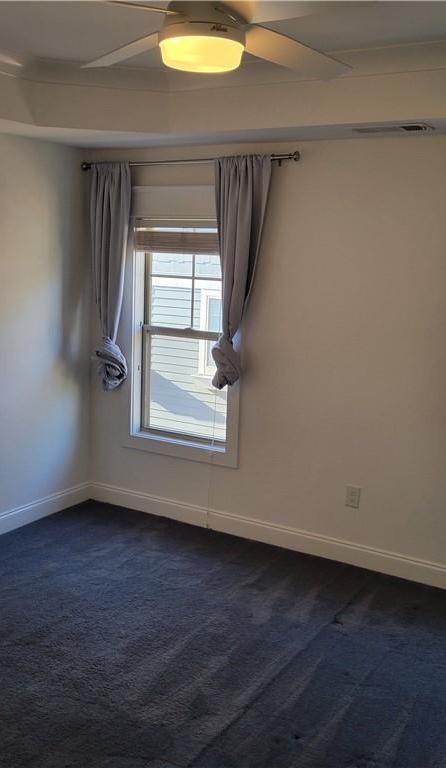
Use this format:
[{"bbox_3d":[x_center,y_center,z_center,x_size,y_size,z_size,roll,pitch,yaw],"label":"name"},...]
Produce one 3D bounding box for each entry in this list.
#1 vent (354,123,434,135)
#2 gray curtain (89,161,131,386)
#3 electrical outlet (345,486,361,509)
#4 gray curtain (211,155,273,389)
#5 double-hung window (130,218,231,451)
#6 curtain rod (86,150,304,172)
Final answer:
[{"bbox_3d":[0.836,-1.275,3.845,0.380,0.020,0.170,8,12,31],"label":"vent"},{"bbox_3d":[-0.741,-0.693,5.021,0.345,1.470,0.150,8,12,31],"label":"gray curtain"},{"bbox_3d":[0.742,0.649,4.407,0.080,0.120,0.012,8,12,31],"label":"electrical outlet"},{"bbox_3d":[0.098,-0.631,4.500,0.380,1.360,0.150,8,12,31],"label":"gray curtain"},{"bbox_3d":[-0.247,-0.326,4.966,0.765,1.445,0.140,8,12,31],"label":"double-hung window"},{"bbox_3d":[-0.252,-1.332,4.620,1.570,0.050,0.070,8,12,31],"label":"curtain rod"}]

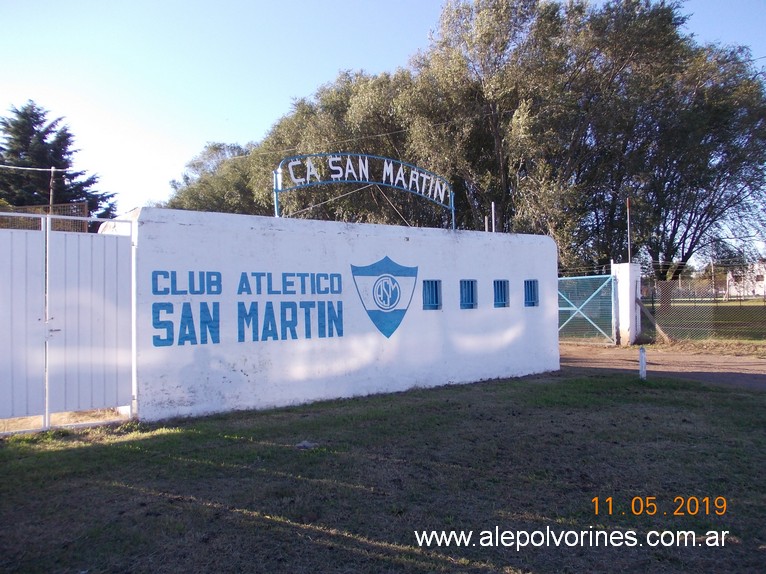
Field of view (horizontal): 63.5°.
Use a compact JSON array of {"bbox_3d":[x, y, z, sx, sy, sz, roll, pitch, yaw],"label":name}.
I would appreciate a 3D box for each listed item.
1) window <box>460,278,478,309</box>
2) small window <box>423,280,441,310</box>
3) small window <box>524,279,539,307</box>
[{"bbox_3d":[1.488,0.137,11.001,0.405,0.510,0.130,0,-2,-34],"label":"window"},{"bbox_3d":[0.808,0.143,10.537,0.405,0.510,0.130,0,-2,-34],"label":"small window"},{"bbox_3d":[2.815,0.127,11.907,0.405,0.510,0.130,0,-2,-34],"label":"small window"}]

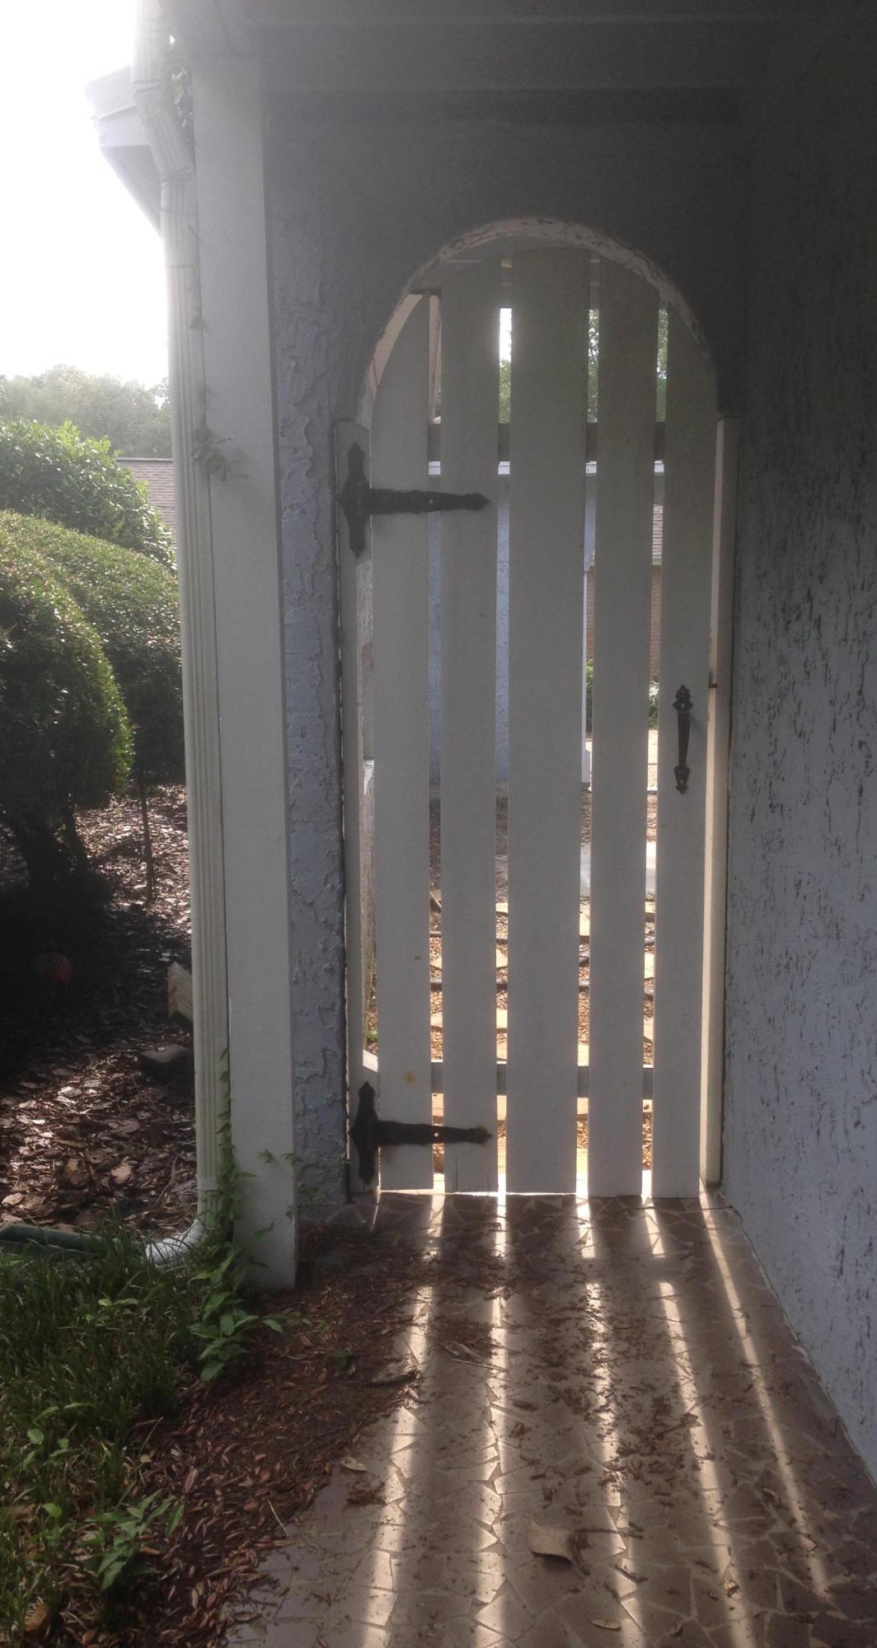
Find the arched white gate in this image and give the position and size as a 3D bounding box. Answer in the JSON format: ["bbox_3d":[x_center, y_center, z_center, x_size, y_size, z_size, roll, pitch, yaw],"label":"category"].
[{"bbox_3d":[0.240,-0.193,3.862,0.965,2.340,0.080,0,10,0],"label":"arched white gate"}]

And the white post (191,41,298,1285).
[{"bbox_3d":[-0.411,-0.253,3.418,0.140,2.630,0.140,-1,10,-1],"label":"white post"}]

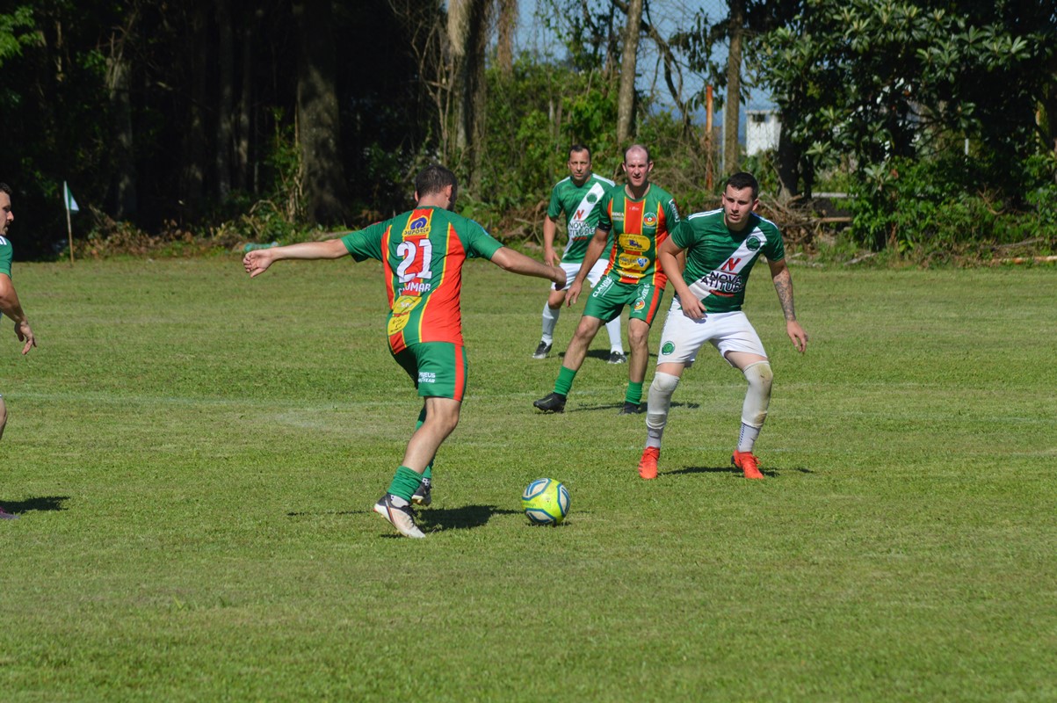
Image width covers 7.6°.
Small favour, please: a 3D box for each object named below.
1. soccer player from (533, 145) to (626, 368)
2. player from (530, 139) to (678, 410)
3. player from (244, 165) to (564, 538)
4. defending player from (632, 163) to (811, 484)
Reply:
[{"bbox_3d":[0.396,-0.782,63.800,0.750,1.760,0.480,0,1,10],"label":"soccer player"},{"bbox_3d":[0.507,-0.465,51.400,0.950,1.750,0.550,0,1,12],"label":"player"},{"bbox_3d":[-0.565,-0.002,36.100,1.400,1.690,0.780,1,2,28],"label":"player"},{"bbox_3d":[1.018,-0.136,41.700,0.900,1.620,0.600,0,1,-8],"label":"defending player"}]

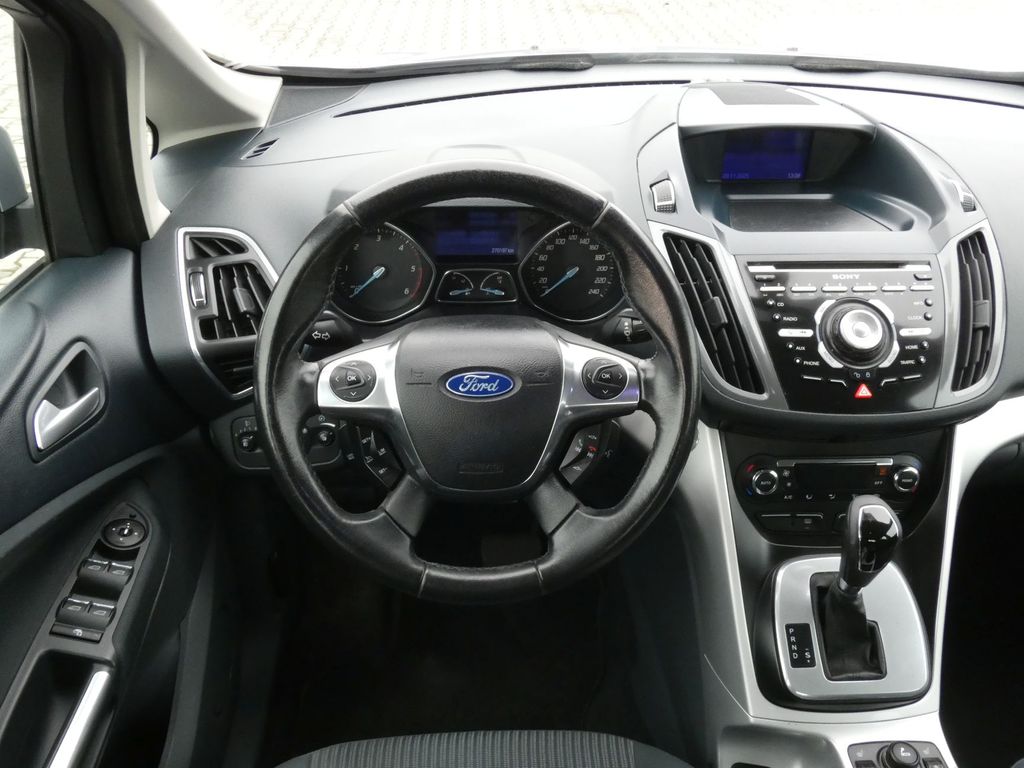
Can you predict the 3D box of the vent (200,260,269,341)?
[{"bbox_3d":[-0.284,-0.086,0.858,0.083,0.081,0.035,-8,15,-14],"label":"vent"}]

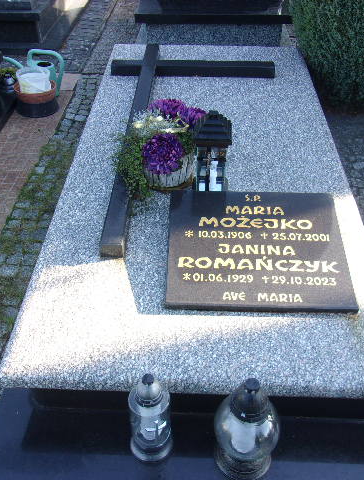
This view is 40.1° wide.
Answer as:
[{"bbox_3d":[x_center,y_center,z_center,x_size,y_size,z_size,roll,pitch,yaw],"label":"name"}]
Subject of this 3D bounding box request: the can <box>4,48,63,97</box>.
[{"bbox_3d":[-0.874,-1.009,3.013,0.369,0.289,0.167,1,42,2],"label":"can"}]

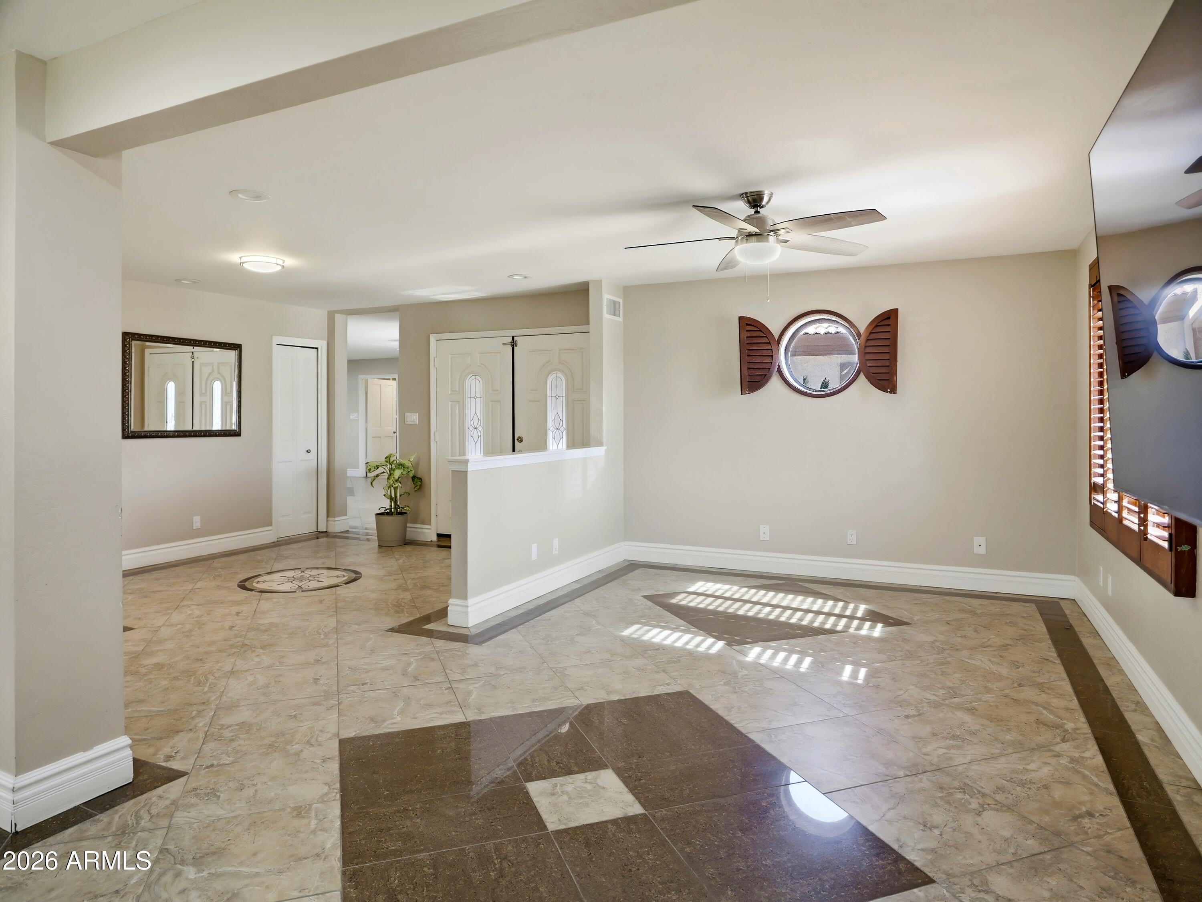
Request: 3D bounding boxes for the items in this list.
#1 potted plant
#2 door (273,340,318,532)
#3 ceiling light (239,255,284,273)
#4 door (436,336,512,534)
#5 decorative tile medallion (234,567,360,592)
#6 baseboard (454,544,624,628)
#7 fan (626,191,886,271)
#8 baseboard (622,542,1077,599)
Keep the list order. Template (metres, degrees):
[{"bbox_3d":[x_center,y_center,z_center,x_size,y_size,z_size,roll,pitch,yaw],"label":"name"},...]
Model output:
[{"bbox_3d":[-2.119,0.490,7.109,0.570,0.930,0.540,1,2,24],"label":"potted plant"},{"bbox_3d":[-3.309,-0.110,7.579,0.045,2.050,0.580,1,2,29],"label":"door"},{"bbox_3d":[-2.579,-1.418,5.273,0.340,0.095,0.340,1,2,28],"label":"ceiling light"},{"bbox_3d":[-1.334,-0.148,7.215,0.925,2.060,0.050,1,2,24],"label":"door"},{"bbox_3d":[-2.408,1.022,5.559,0.920,0.012,0.940,0,2,0],"label":"decorative tile medallion"},{"bbox_3d":[-0.364,0.960,5.343,0.130,0.160,2.240,1,2,27],"label":"baseboard"},{"bbox_3d":[0.826,-1.183,3.713,1.380,0.360,1.360,1,2,24],"label":"fan"},{"bbox_3d":[1.811,0.944,5.648,3.465,0.160,0.022,1,2,23],"label":"baseboard"}]

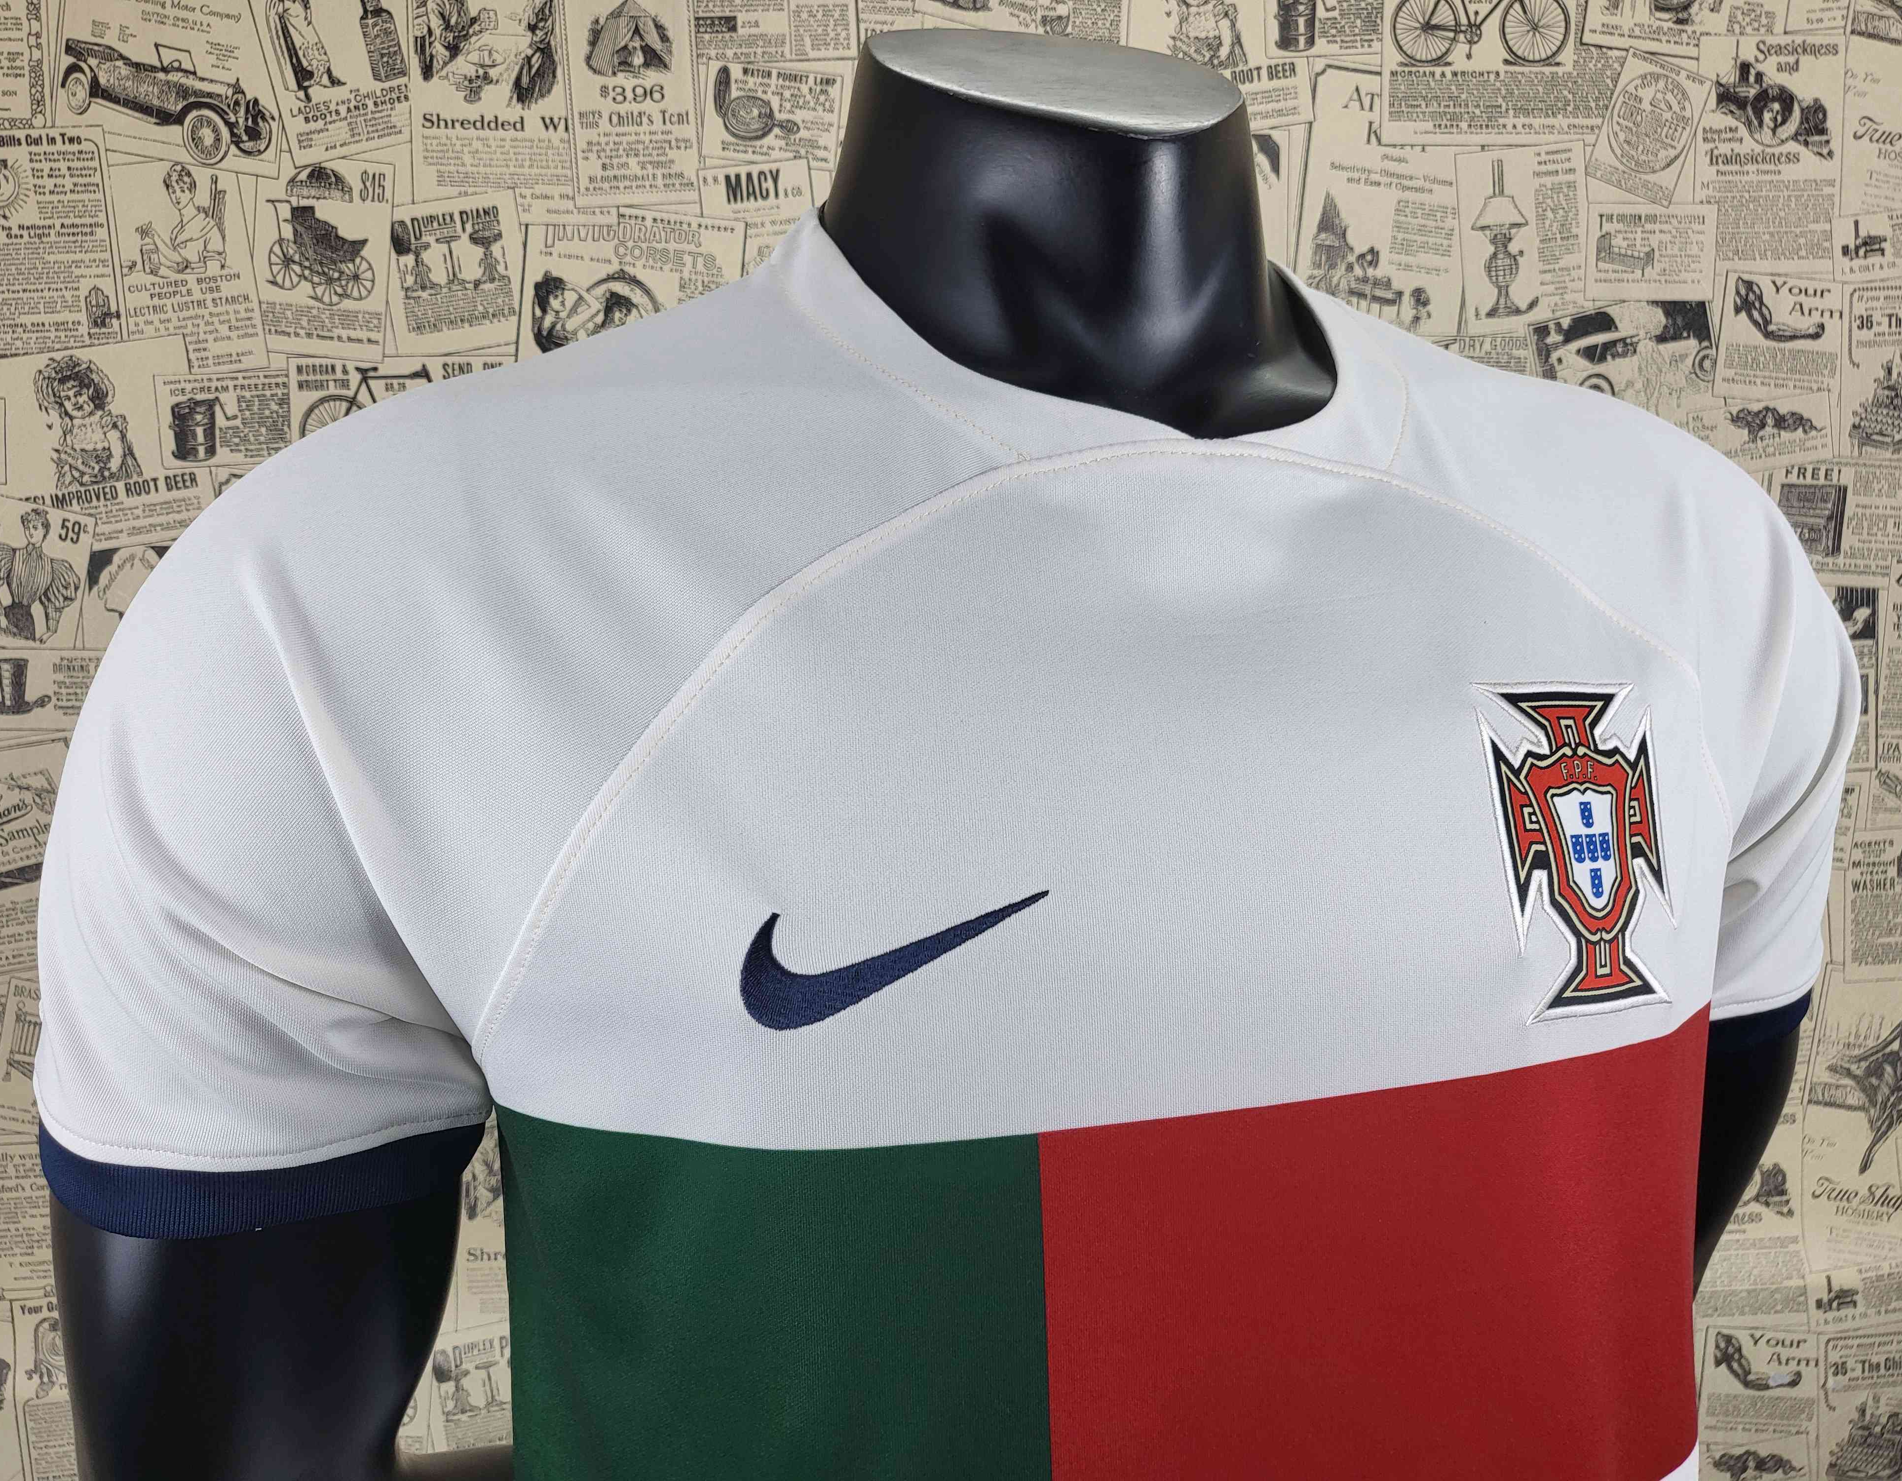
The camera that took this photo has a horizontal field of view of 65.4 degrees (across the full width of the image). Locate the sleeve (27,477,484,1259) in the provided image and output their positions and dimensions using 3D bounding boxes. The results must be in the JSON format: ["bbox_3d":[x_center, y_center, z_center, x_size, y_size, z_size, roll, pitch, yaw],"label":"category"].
[{"bbox_3d":[-0.160,0.020,0.361,0.112,0.160,0.135,-2,4,-18],"label":"sleeve"}]

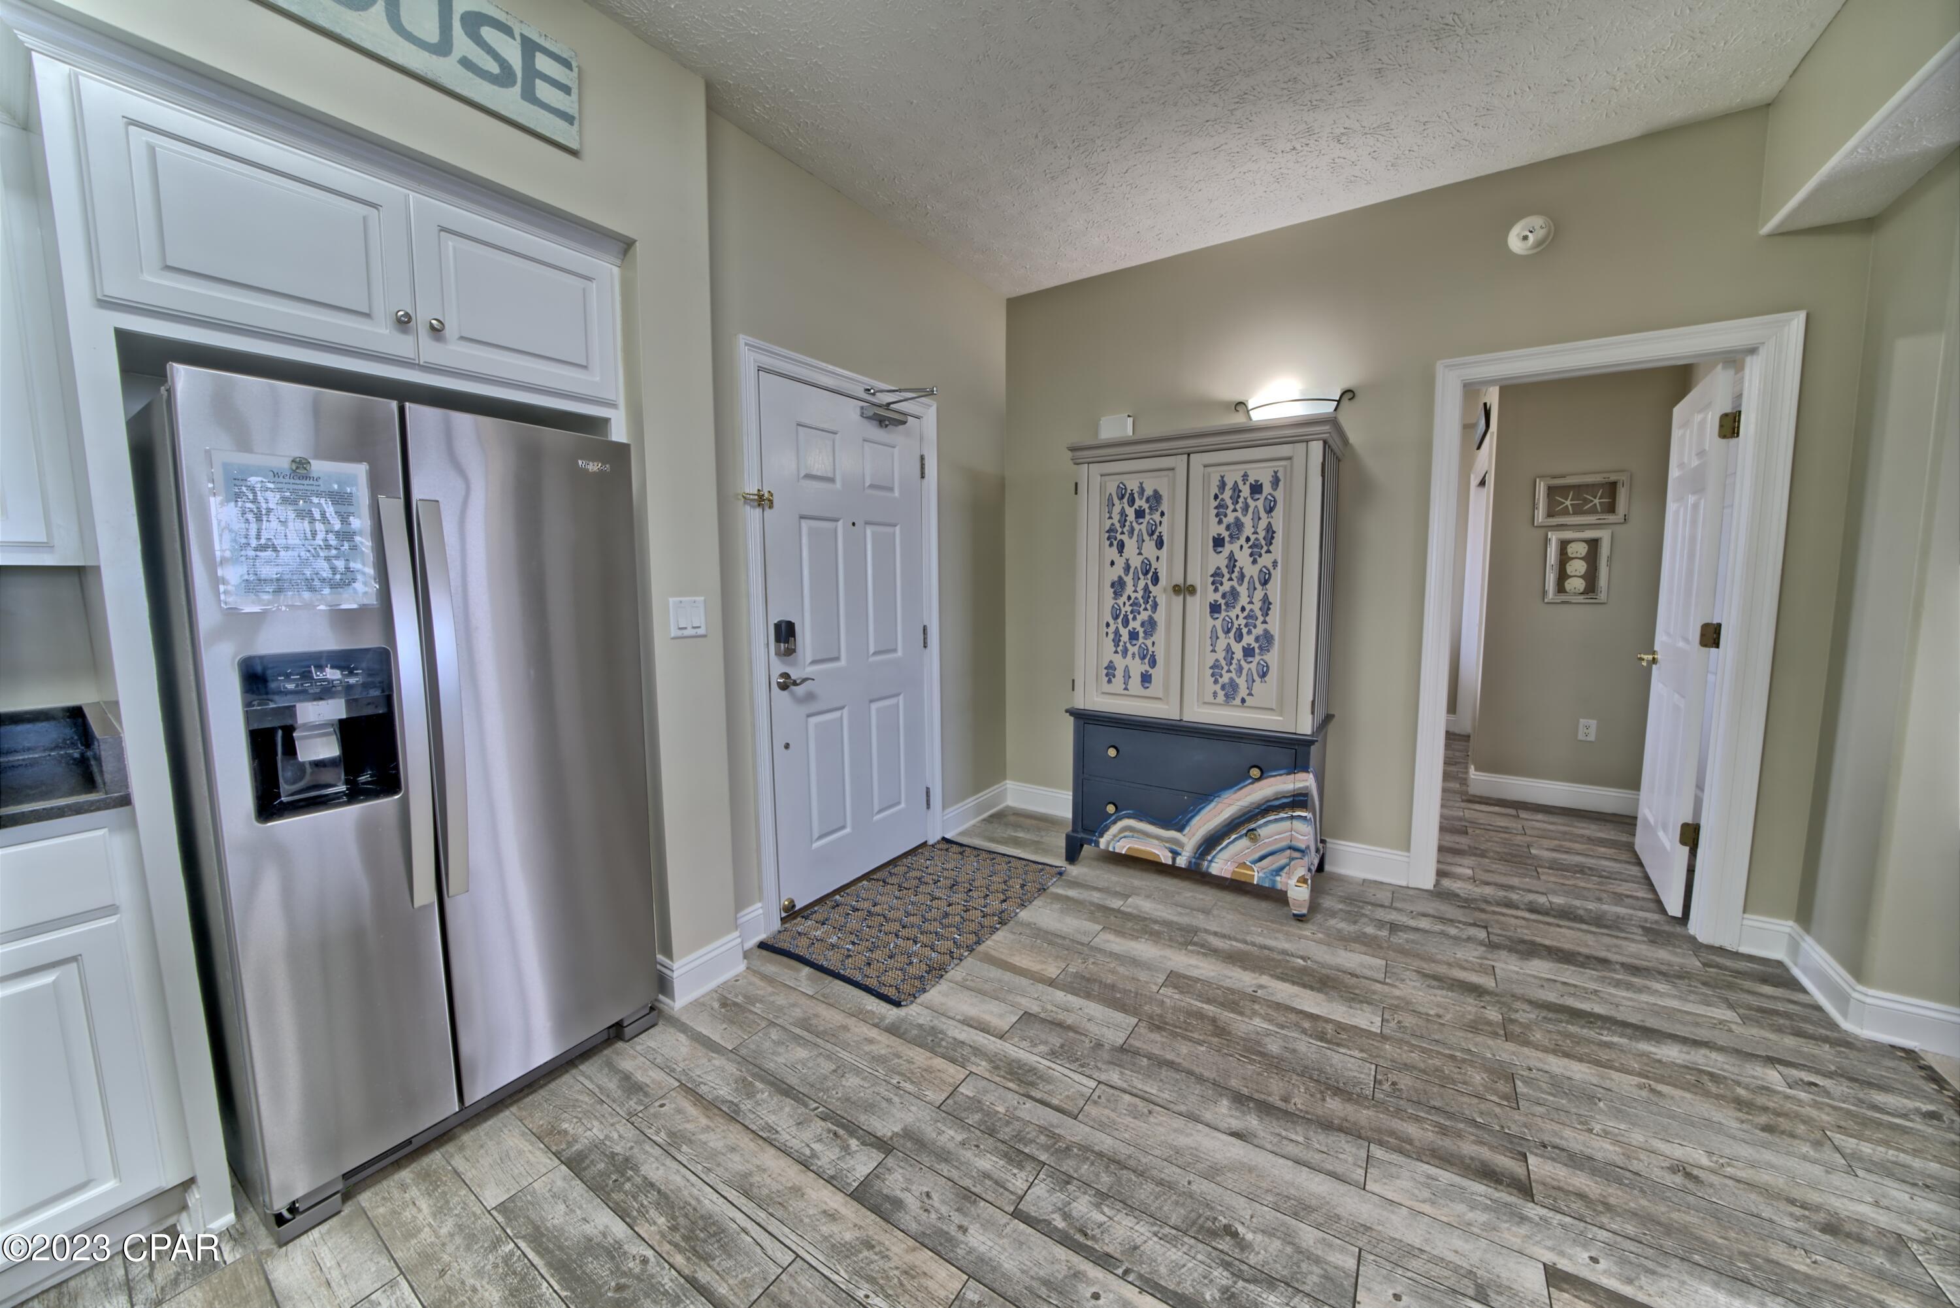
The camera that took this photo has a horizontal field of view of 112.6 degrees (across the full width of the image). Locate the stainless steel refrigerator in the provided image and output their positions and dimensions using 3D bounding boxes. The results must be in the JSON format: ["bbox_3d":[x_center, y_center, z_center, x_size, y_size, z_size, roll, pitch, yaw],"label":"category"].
[{"bbox_3d":[-1.451,0.269,1.726,0.790,1.670,0.810,3,7,35],"label":"stainless steel refrigerator"}]

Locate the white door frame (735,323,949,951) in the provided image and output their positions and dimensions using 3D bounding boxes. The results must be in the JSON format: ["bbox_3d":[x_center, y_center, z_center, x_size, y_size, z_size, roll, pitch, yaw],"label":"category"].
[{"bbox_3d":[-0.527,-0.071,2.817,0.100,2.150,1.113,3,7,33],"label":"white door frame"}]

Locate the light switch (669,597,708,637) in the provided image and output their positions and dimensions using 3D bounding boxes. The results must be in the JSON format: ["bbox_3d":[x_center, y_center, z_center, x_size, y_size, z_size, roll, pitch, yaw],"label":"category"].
[{"bbox_3d":[-0.877,-0.108,1.974,0.012,0.117,0.116,3,7,34],"label":"light switch"}]

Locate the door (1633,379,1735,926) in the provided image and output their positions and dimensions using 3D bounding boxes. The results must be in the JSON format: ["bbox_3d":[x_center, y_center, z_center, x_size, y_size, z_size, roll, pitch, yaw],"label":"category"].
[{"bbox_3d":[2.848,-0.042,2.659,0.037,2.025,0.775,4,7,38],"label":"door"}]

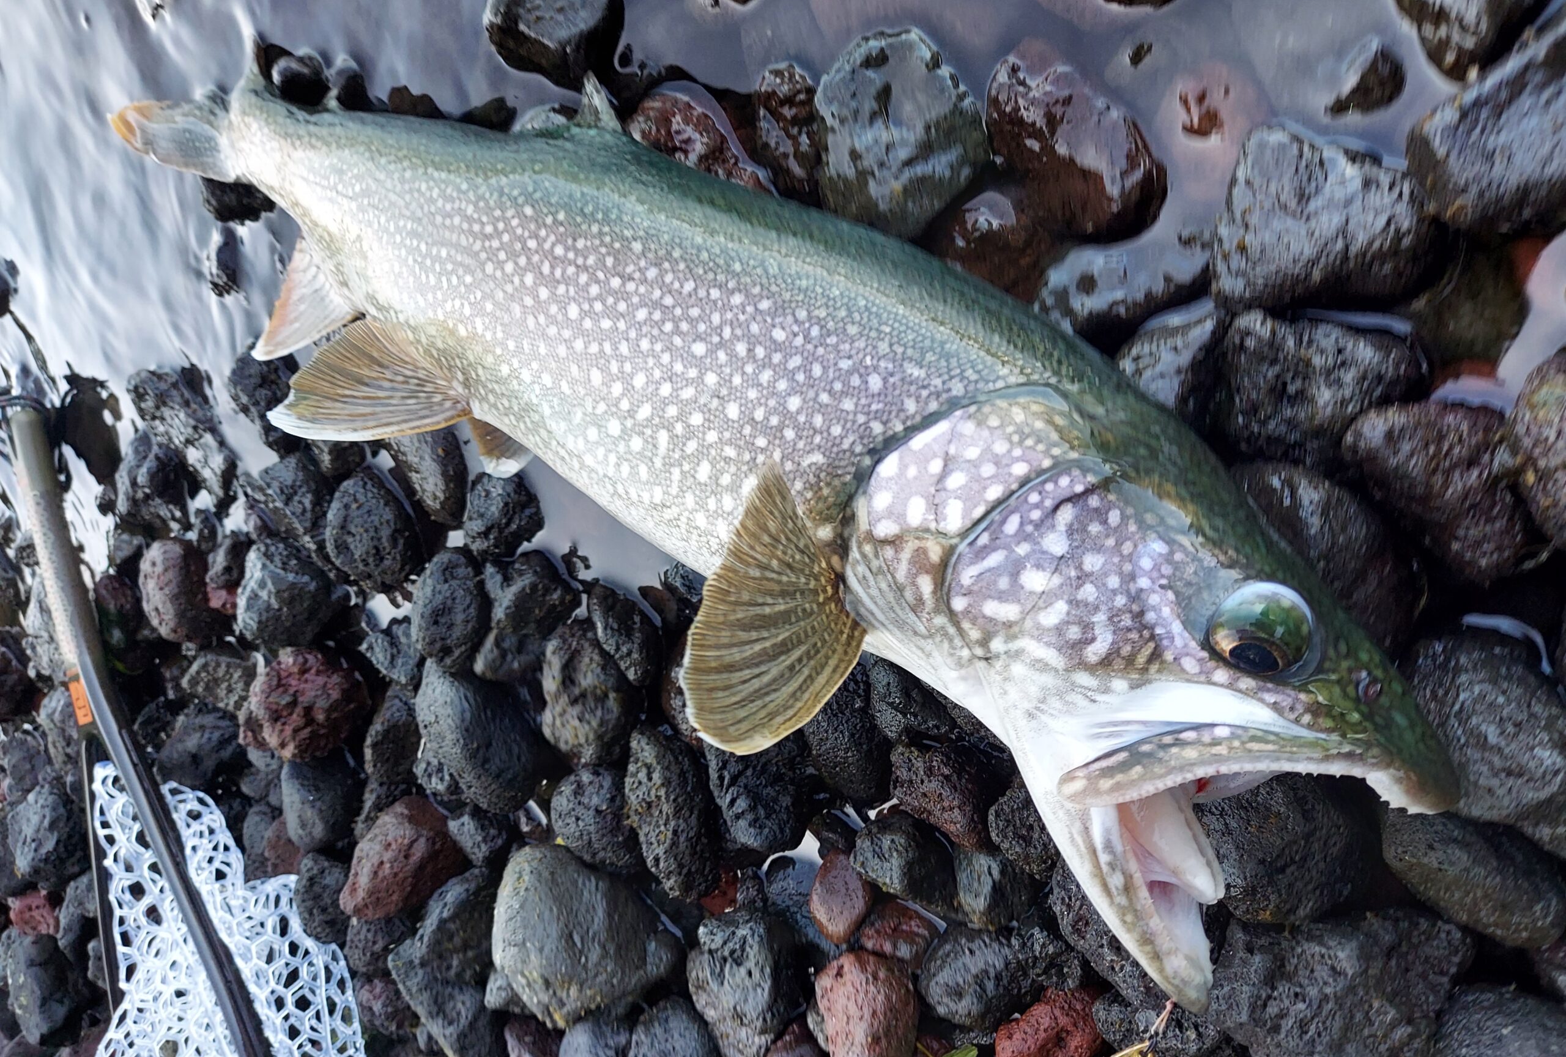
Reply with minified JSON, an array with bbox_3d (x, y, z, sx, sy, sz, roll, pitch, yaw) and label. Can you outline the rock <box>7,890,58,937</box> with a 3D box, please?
[{"bbox_3d":[-0.576,0.296,0.869,0.045,0.030,0.032,0,90,38],"label":"rock"}]

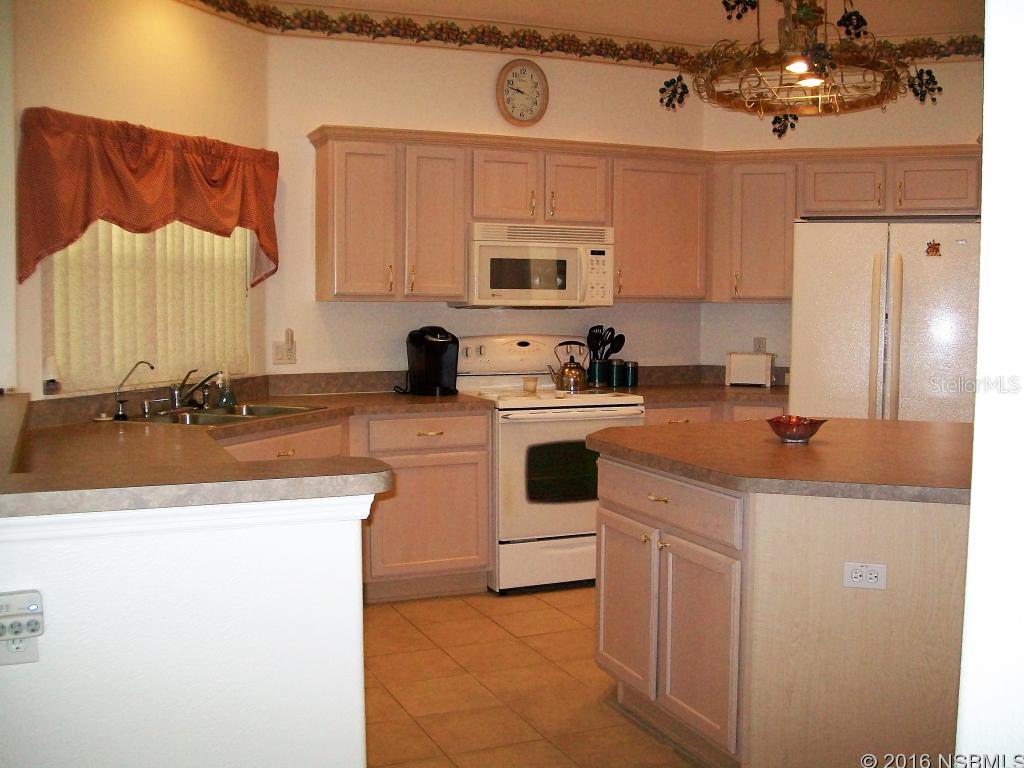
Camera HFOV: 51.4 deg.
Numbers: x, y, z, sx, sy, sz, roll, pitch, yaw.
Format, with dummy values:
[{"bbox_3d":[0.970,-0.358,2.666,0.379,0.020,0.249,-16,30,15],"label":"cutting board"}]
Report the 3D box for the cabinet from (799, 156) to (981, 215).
[{"bbox_3d":[1.959,-1.009,5.543,0.883,0.305,0.330,2,5,19],"label":"cabinet"}]

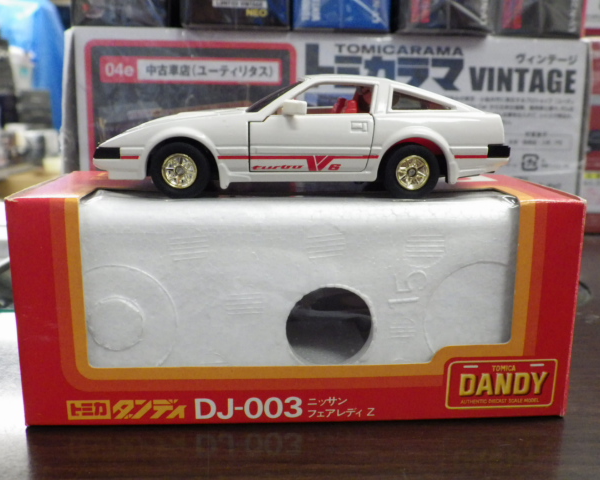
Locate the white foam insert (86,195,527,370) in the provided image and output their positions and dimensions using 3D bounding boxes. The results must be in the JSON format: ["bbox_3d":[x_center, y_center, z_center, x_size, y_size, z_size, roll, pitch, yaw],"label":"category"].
[{"bbox_3d":[-0.001,0.011,0.171,0.115,0.050,0.044,0,13,-3],"label":"white foam insert"}]

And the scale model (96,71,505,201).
[{"bbox_3d":[0.000,-0.029,0.166,0.103,0.029,0.043,0,13,-2],"label":"scale model"}]

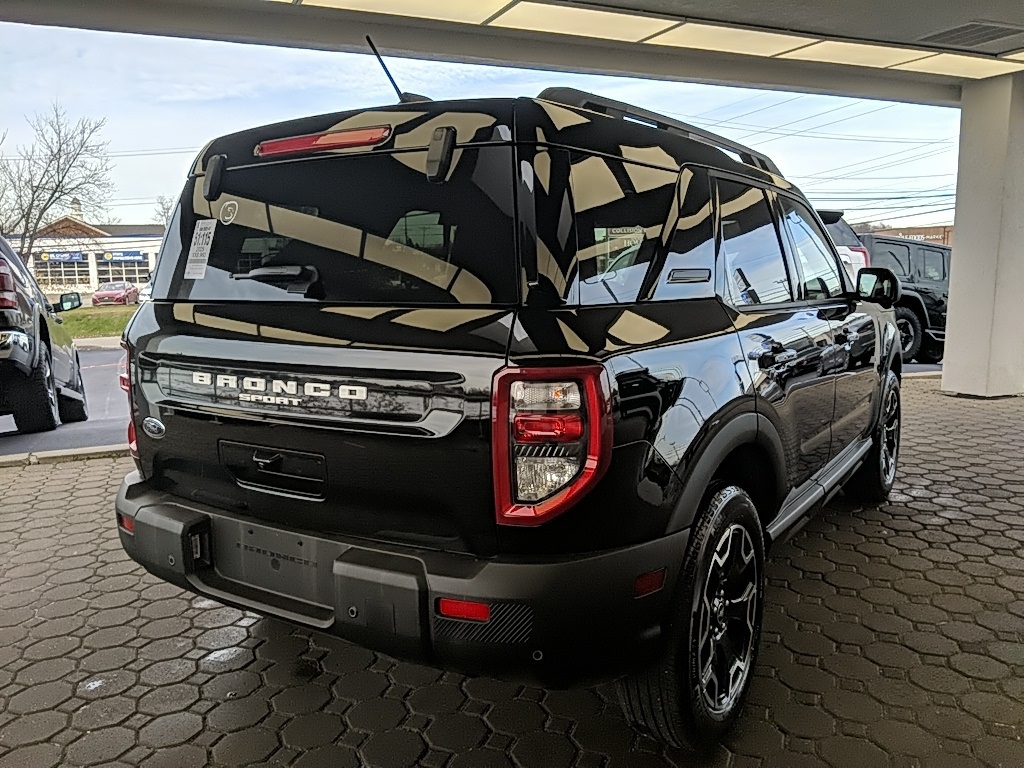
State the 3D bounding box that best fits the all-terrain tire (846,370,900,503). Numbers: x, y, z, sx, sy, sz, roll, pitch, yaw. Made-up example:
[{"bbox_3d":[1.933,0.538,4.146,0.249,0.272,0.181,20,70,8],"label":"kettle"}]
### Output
[{"bbox_3d":[2.032,0.291,4.339,0.230,0.720,0.720,4,8,33],"label":"all-terrain tire"}]

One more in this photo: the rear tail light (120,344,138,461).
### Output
[{"bbox_3d":[-1.122,0.042,2.304,0.135,0.312,0.210,-8,11,-44],"label":"rear tail light"}]

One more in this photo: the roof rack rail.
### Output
[{"bbox_3d":[0.634,-0.808,2.599,0.080,0.085,2.000,4,10,34],"label":"roof rack rail"}]

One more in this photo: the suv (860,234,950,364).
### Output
[{"bbox_3d":[6.747,-1.346,12.813,4.750,1.850,1.880,0,7,-24],"label":"suv"}]

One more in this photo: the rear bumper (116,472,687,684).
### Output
[{"bbox_3d":[-0.516,0.449,2.106,1.830,0.310,0.440,4,8,33],"label":"rear bumper"}]

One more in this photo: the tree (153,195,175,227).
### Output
[{"bbox_3d":[-30.128,-11.575,67.802,3.800,10.037,3.800,-4,8,-23],"label":"tree"}]

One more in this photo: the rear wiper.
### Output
[{"bbox_3d":[-0.622,-0.268,2.003,0.320,0.085,0.070,4,8,33],"label":"rear wiper"}]

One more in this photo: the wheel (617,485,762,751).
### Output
[{"bbox_3d":[0.538,0.656,2.234,0.230,0.720,0.720,4,8,33],"label":"wheel"}]

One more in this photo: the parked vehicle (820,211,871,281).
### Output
[{"bbox_3d":[3.235,-1.494,11.826,1.930,1.760,4.750,-2,6,-7],"label":"parked vehicle"}]

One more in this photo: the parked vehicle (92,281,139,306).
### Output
[{"bbox_3d":[-24.212,-5.530,47.000,1.800,1.430,4.450,-3,8,-16],"label":"parked vehicle"}]

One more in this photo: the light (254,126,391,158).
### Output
[{"bbox_3d":[-0.473,-0.600,1.913,0.475,0.047,0.045,4,9,33],"label":"light"}]

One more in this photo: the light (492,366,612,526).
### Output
[{"bbox_3d":[0.084,0.128,1.533,0.210,0.312,0.135,2,8,20],"label":"light"}]

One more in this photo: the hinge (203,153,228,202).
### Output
[{"bbox_3d":[-0.840,-0.594,2.196,0.050,0.140,0.055,4,-3,33],"label":"hinge"}]

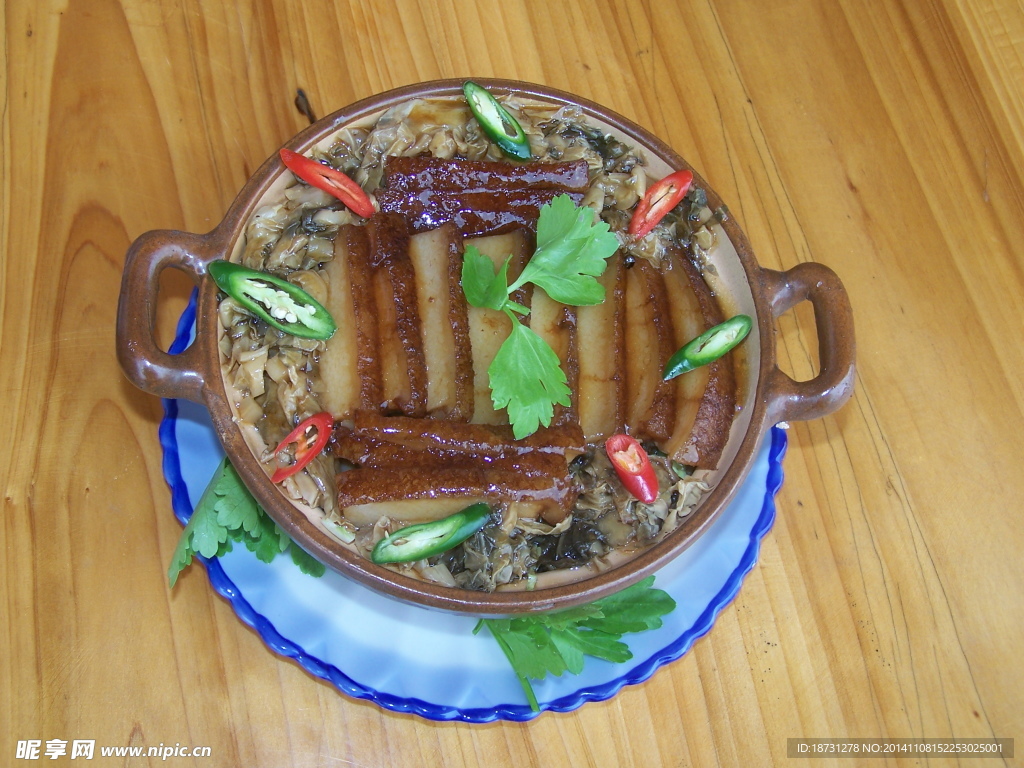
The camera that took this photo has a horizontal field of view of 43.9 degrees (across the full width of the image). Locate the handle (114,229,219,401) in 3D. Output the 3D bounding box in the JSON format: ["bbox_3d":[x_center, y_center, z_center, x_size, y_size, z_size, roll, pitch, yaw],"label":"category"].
[{"bbox_3d":[-0.121,-0.024,0.449,0.030,0.019,0.061,2,67,-7],"label":"handle"}]

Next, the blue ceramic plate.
[{"bbox_3d":[-0.013,0.011,0.537,0.258,0.025,0.258,2,67,-7],"label":"blue ceramic plate"}]

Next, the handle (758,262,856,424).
[{"bbox_3d":[0.112,-0.015,0.477,0.030,0.019,0.060,2,67,-7],"label":"handle"}]

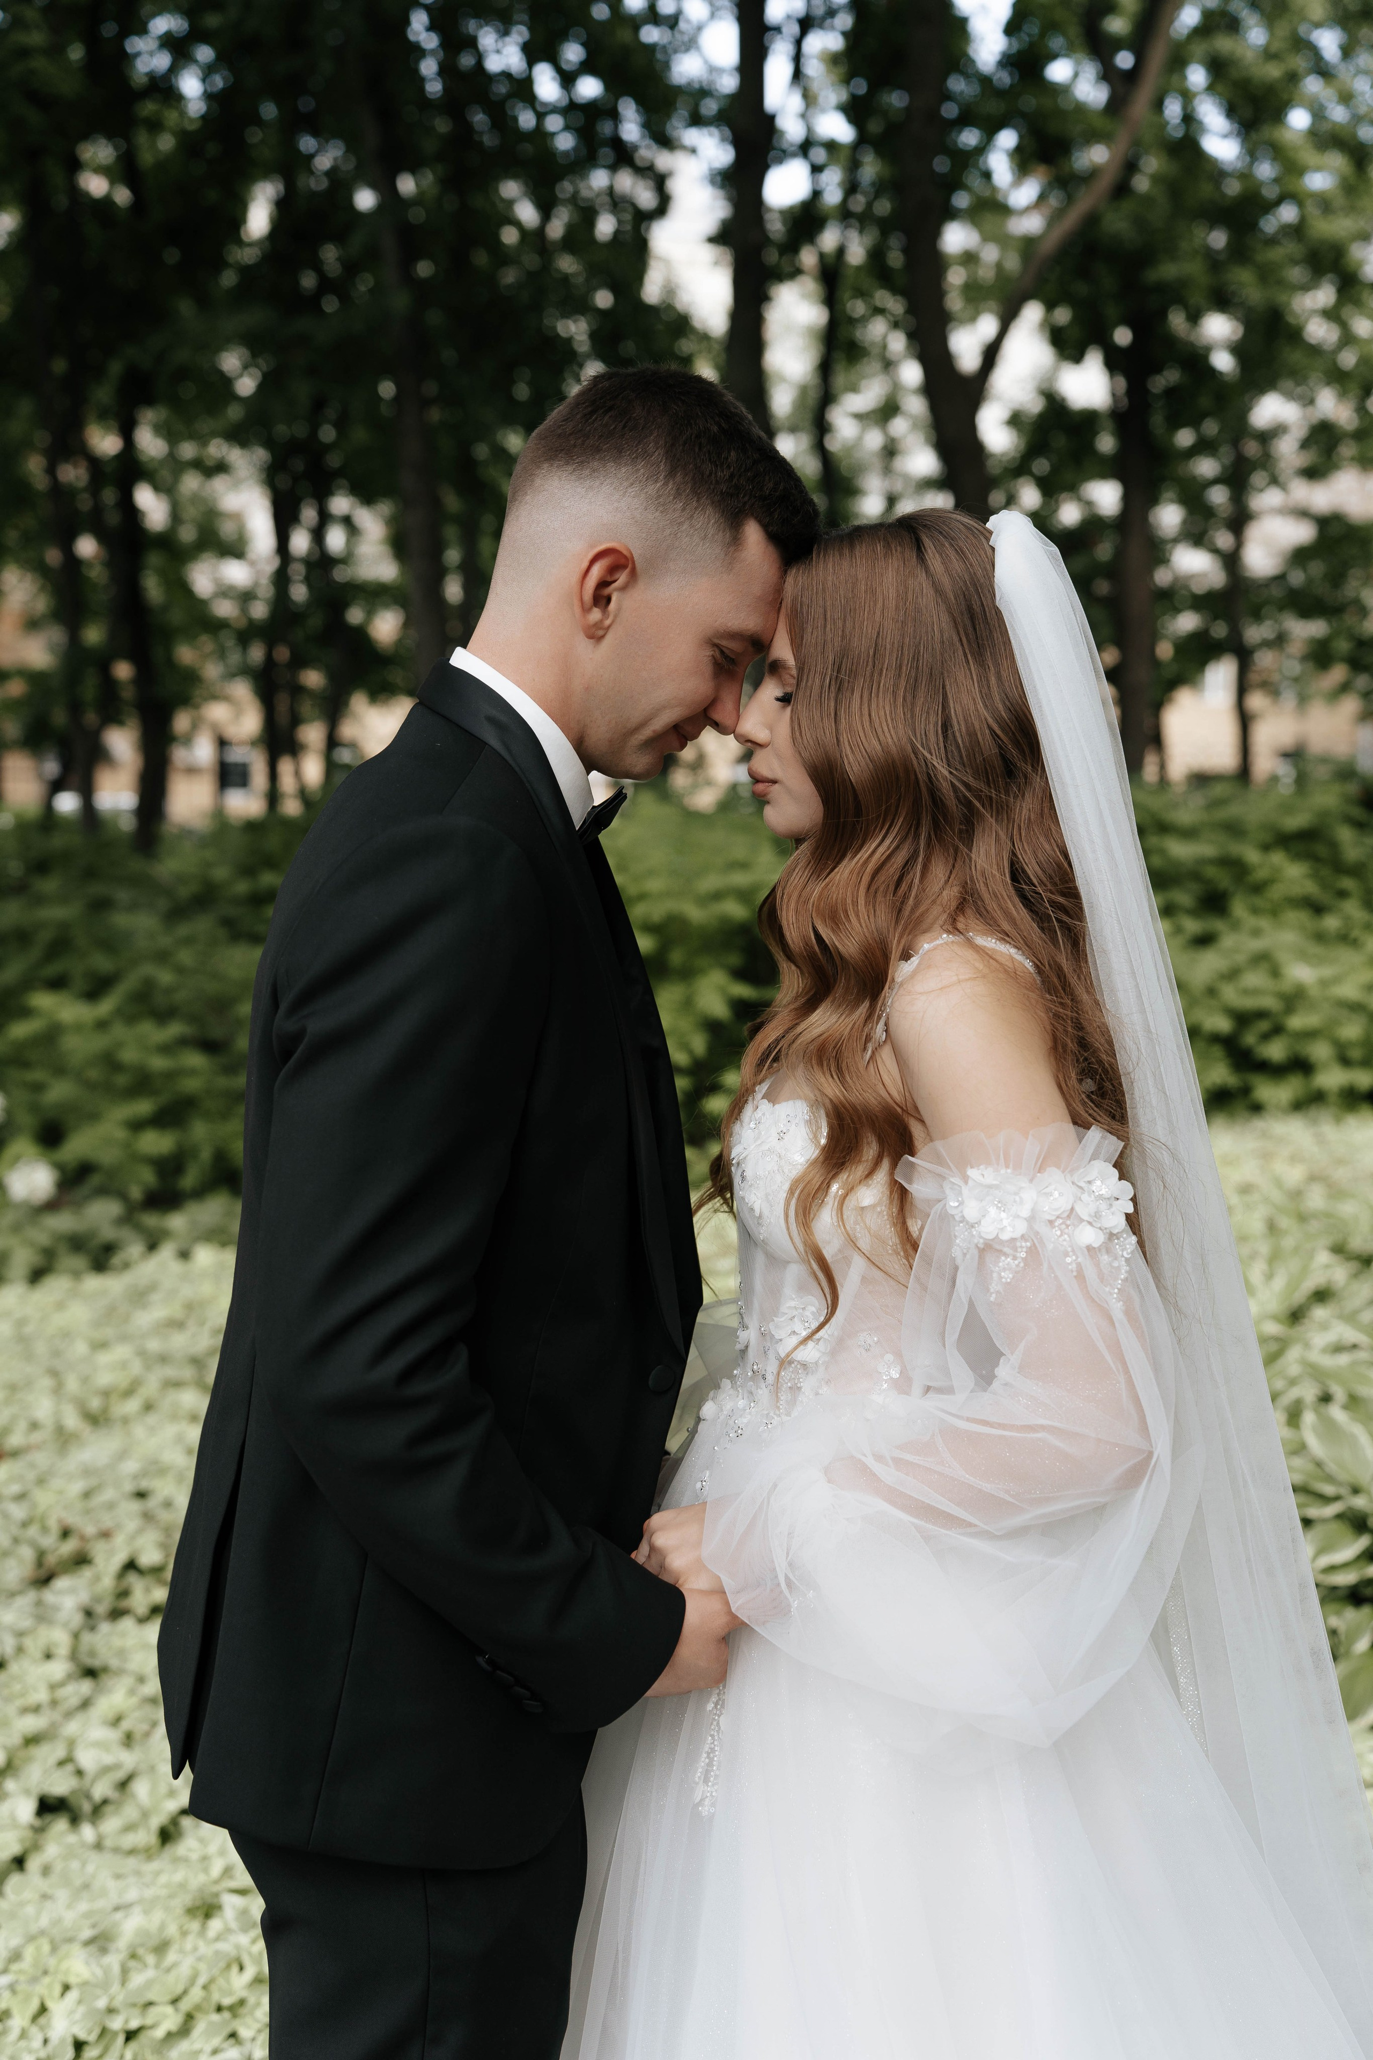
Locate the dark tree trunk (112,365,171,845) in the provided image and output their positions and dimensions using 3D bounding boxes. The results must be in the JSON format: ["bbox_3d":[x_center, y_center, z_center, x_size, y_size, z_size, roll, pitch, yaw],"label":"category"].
[{"bbox_3d":[-3.600,-2.550,17.000,0.300,3.600,0.280,-2,6,0],"label":"dark tree trunk"}]

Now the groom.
[{"bbox_3d":[-0.135,0.440,1.800,0.460,1.770,0.520,0,6,-2],"label":"groom"}]

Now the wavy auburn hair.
[{"bbox_3d":[0.155,-0.075,1.720,0.290,0.550,0.300,0,6,-3],"label":"wavy auburn hair"}]

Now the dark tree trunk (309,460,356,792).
[{"bbox_3d":[-2.880,-3.050,21.000,0.320,3.200,0.290,0,6,0],"label":"dark tree trunk"}]

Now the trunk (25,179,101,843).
[{"bbox_3d":[-4.450,-3.600,18.500,0.420,5.200,0.360,-4,6,0],"label":"trunk"}]

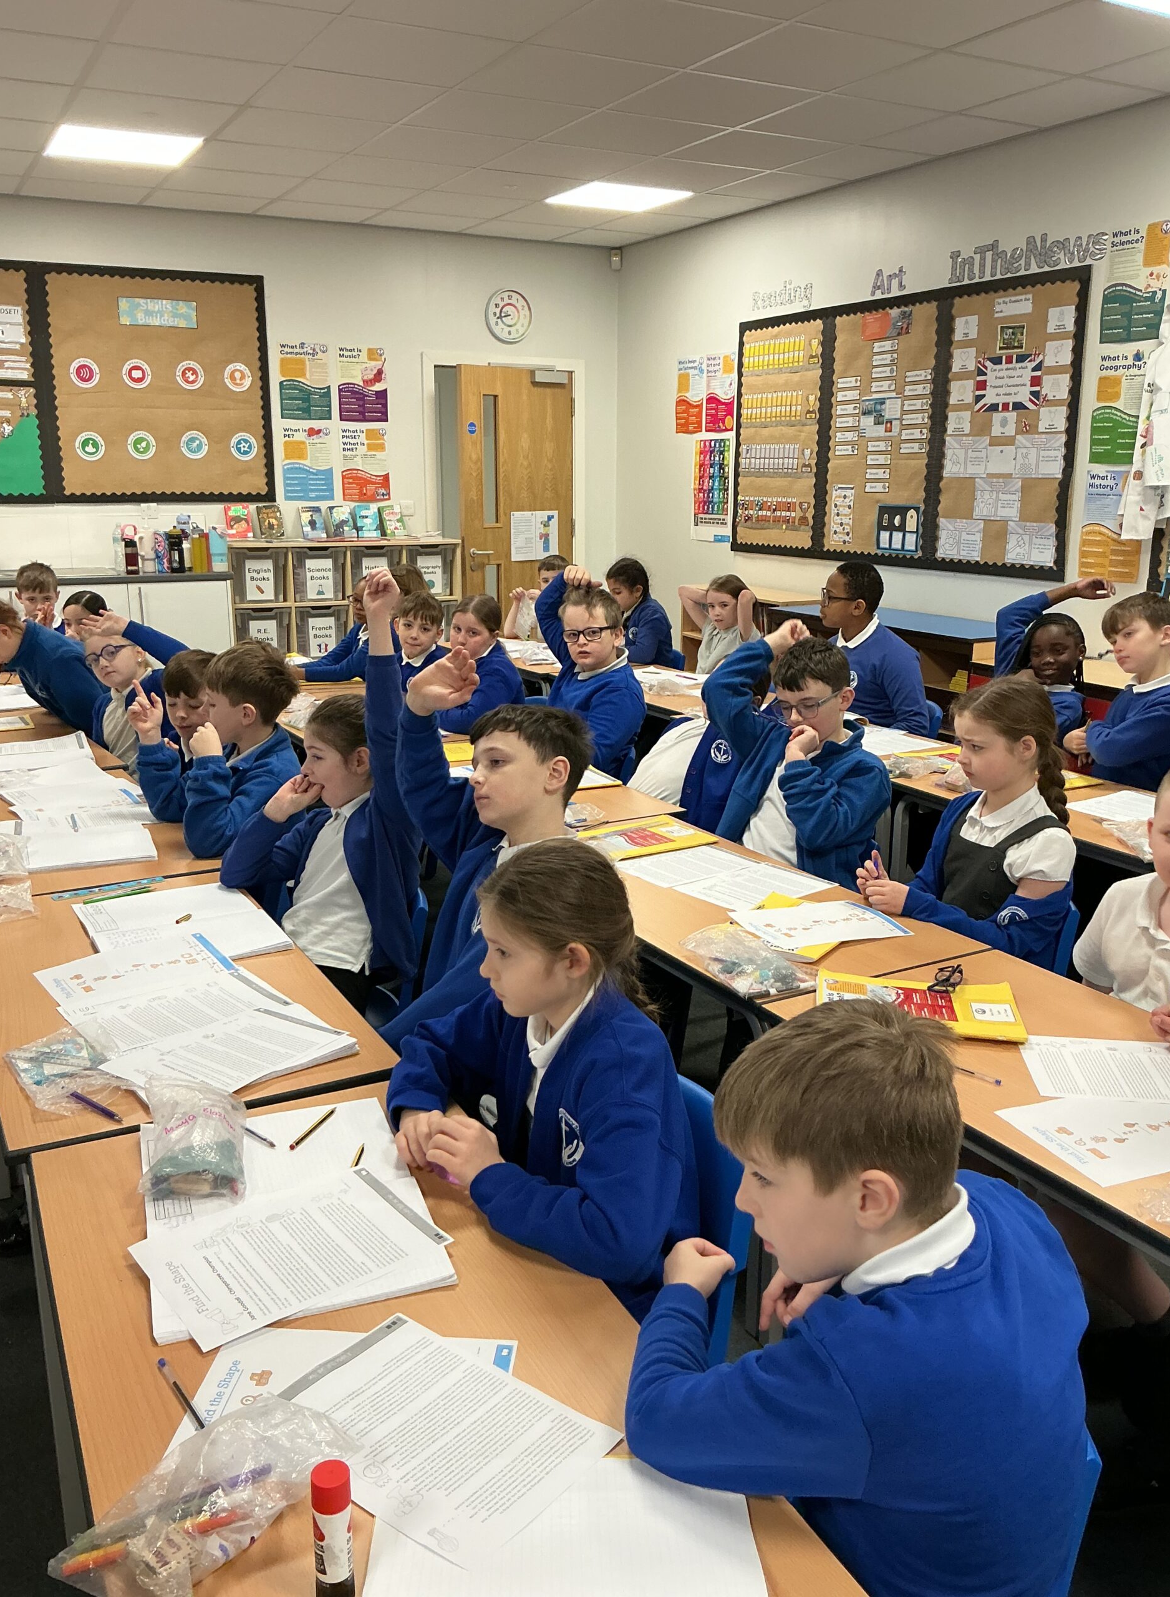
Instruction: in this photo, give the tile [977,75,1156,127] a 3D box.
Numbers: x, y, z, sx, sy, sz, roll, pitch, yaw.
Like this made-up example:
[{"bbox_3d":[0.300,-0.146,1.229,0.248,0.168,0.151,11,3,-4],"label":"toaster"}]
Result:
[{"bbox_3d":[1.746,-2.569,4.922,0.457,0.020,0.600,-7,16,-27],"label":"tile"}]

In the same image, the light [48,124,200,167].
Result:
[{"bbox_3d":[-1.959,-2.793,5.677,0.595,0.040,0.595,-7,16,-27],"label":"light"}]

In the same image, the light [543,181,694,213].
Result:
[{"bbox_3d":[0.177,-3.043,6.743,0.595,0.030,0.595,-7,16,-26],"label":"light"}]

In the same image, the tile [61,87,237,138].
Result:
[{"bbox_3d":[-1.682,-2.651,5.162,0.595,0.020,0.595,-7,16,-27],"label":"tile"}]

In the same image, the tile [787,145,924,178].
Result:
[{"bbox_3d":[1.190,-2.828,5.944,0.435,0.020,0.595,-7,16,-26],"label":"tile"}]

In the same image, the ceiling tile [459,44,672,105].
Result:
[{"bbox_3d":[-0.067,-2.515,4.665,0.595,0.020,0.595,-7,16,-27],"label":"ceiling tile"}]

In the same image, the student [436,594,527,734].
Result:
[{"bbox_3d":[-0.393,-0.174,4.699,0.580,1.060,0.420,-12,19,-40],"label":"student"}]

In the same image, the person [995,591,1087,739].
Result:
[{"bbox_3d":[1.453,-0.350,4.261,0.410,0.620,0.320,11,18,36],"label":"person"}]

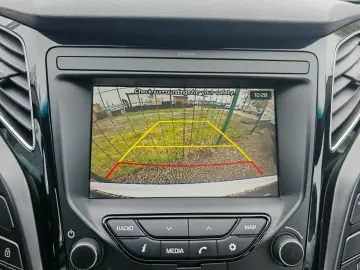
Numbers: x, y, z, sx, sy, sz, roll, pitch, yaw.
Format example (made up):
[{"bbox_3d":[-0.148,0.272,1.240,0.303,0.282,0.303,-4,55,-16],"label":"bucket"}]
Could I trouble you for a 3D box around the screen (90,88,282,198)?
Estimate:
[{"bbox_3d":[0.005,0.006,0.227,0.155,0.092,0.010,0,-6,-3],"label":"screen"}]

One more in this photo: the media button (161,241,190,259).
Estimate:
[{"bbox_3d":[-0.004,0.086,0.205,0.021,0.013,0.006,0,-10,-3],"label":"media button"}]

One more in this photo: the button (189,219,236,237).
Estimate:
[{"bbox_3d":[0.025,0.071,0.209,0.037,0.013,0.006,0,-10,-3],"label":"button"}]

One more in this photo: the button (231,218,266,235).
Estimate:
[{"bbox_3d":[0.053,0.071,0.209,0.028,0.012,0.006,0,-10,-3],"label":"button"}]

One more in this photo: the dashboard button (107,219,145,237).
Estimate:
[{"bbox_3d":[-0.041,0.071,0.208,0.029,0.012,0.006,0,-10,-3],"label":"dashboard button"}]

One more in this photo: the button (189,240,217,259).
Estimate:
[{"bbox_3d":[0.017,0.086,0.205,0.021,0.013,0.006,0,-10,-3],"label":"button"}]

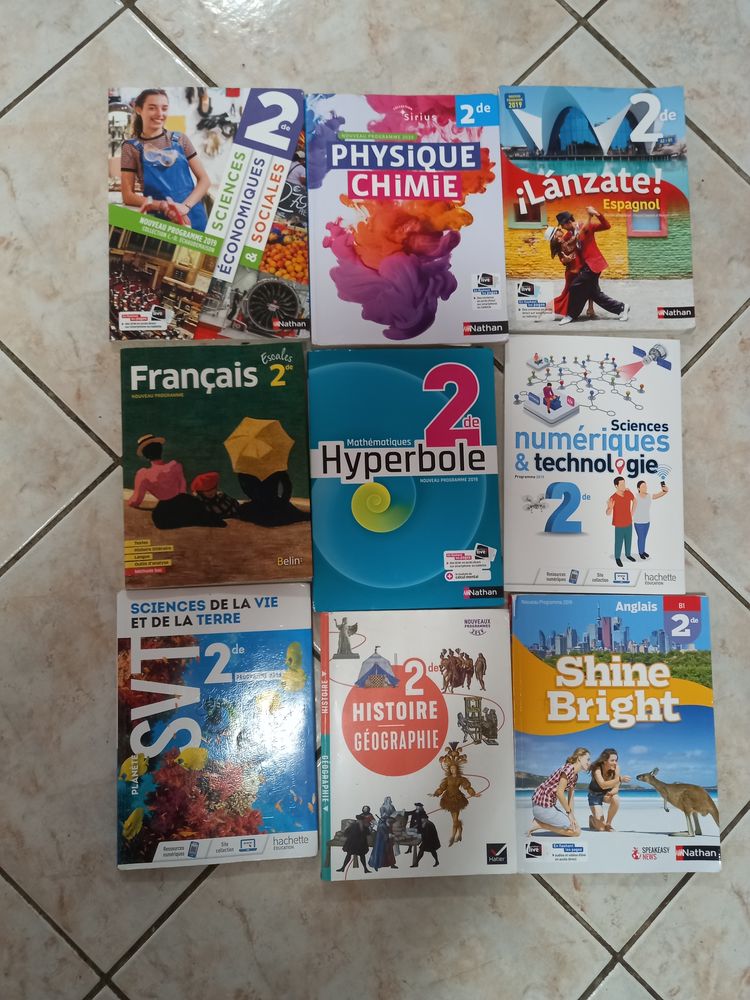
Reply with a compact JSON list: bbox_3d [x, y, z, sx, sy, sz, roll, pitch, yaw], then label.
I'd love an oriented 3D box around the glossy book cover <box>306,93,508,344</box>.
[{"bbox_3d":[0.035,-0.307,0.794,0.213,0.018,0.283,-2,85,-4],"label":"glossy book cover"}]

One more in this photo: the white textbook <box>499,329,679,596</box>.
[{"bbox_3d":[0.237,-0.039,0.784,0.196,0.012,0.278,1,85,-3],"label":"white textbook"}]

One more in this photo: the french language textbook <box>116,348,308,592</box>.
[{"bbox_3d":[-0.164,-0.037,0.756,0.189,0.020,0.248,-3,85,-4],"label":"french language textbook"}]

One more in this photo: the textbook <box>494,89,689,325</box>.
[{"bbox_3d":[0.247,-0.325,0.810,0.213,0.015,0.281,-1,85,-4],"label":"textbook"}]

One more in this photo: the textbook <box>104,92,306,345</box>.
[{"bbox_3d":[-0.178,-0.308,0.782,0.210,0.016,0.281,-1,85,-4],"label":"textbook"}]

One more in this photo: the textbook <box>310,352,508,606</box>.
[{"bbox_3d":[0.033,-0.023,0.768,0.198,0.018,0.276,-1,85,-4],"label":"textbook"}]

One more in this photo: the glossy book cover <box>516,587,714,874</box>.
[{"bbox_3d":[0.249,0.241,0.757,0.213,0.016,0.282,0,85,-3],"label":"glossy book cover"}]

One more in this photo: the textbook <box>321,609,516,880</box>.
[{"bbox_3d":[0.044,0.247,0.743,0.195,0.018,0.264,0,85,-3],"label":"textbook"}]

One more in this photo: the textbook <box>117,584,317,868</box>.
[{"bbox_3d":[-0.159,0.225,0.734,0.195,0.017,0.272,-2,85,-4],"label":"textbook"}]

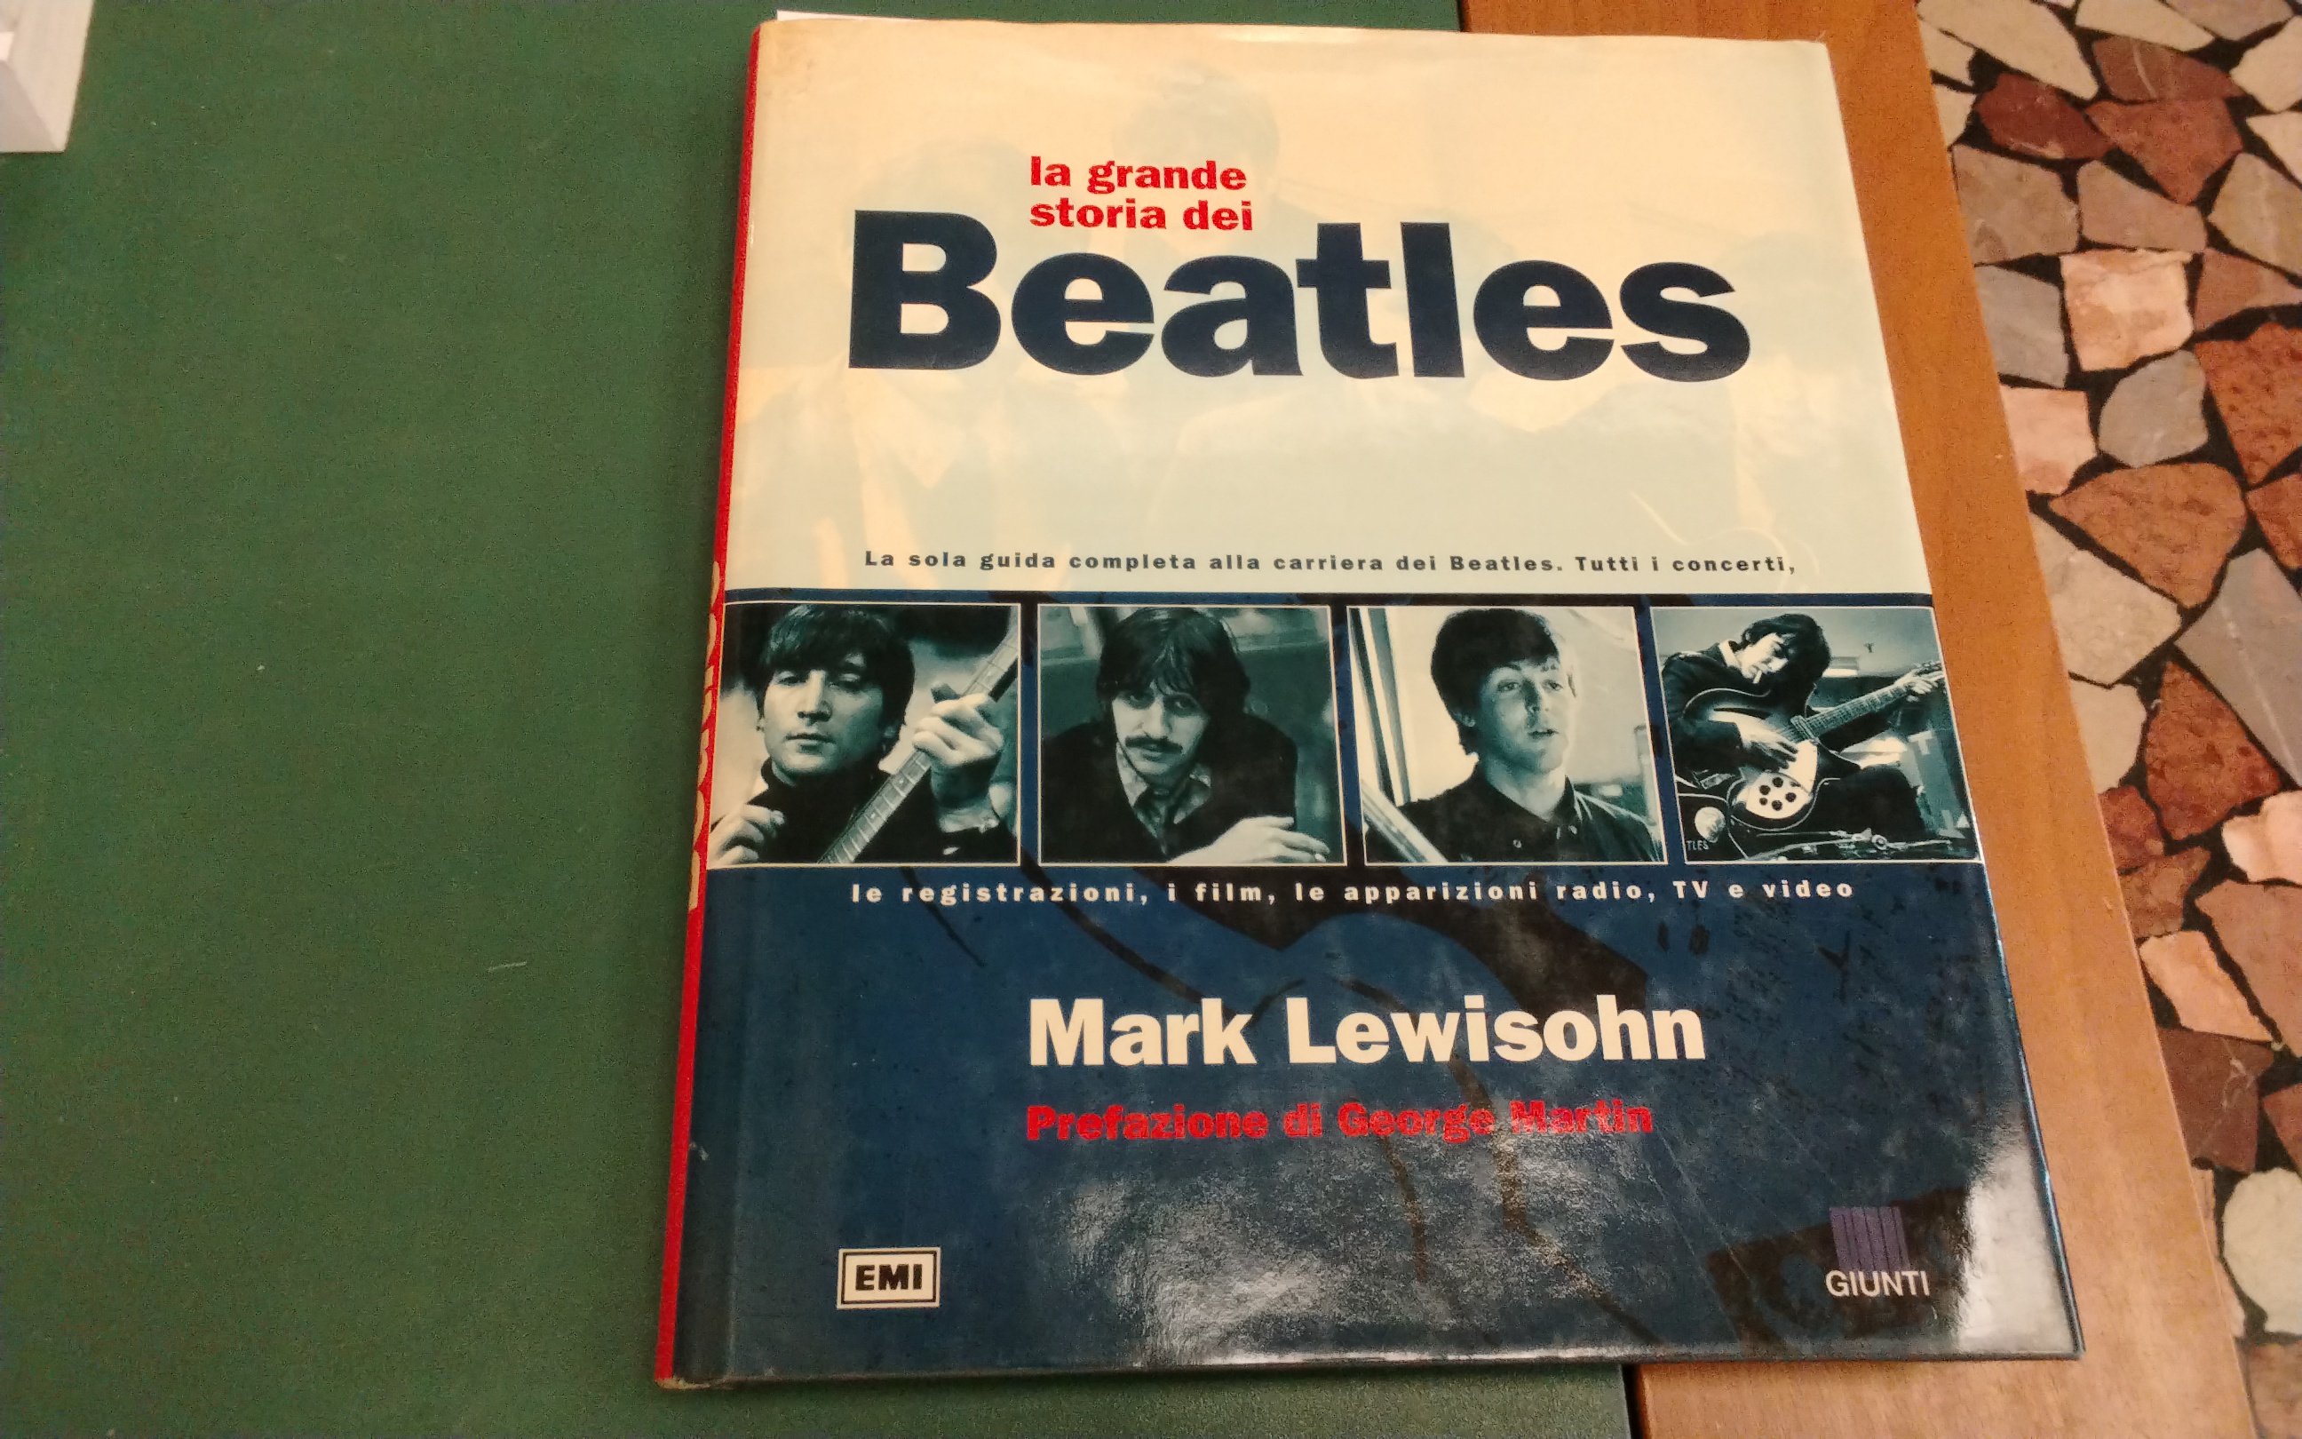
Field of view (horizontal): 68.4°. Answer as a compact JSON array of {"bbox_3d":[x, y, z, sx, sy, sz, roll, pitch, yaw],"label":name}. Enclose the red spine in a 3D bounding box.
[{"bbox_3d":[-0.084,-0.018,0.351,0.011,0.029,0.288,0,71,-3],"label":"red spine"}]

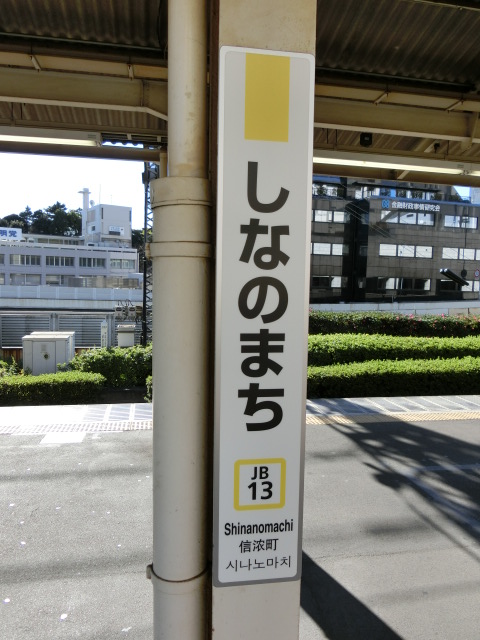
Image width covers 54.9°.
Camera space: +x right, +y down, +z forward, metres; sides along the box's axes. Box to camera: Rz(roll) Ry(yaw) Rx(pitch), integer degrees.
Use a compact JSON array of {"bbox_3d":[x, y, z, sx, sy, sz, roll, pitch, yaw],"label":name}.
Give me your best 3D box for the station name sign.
[{"bbox_3d":[0.050,0.016,1.026,0.205,1.180,0.018,0,4,-8],"label":"station name sign"}]

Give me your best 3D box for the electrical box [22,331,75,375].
[{"bbox_3d":[-5.075,0.994,12.381,1.116,1.278,0.928,0,4,-9],"label":"electrical box"}]

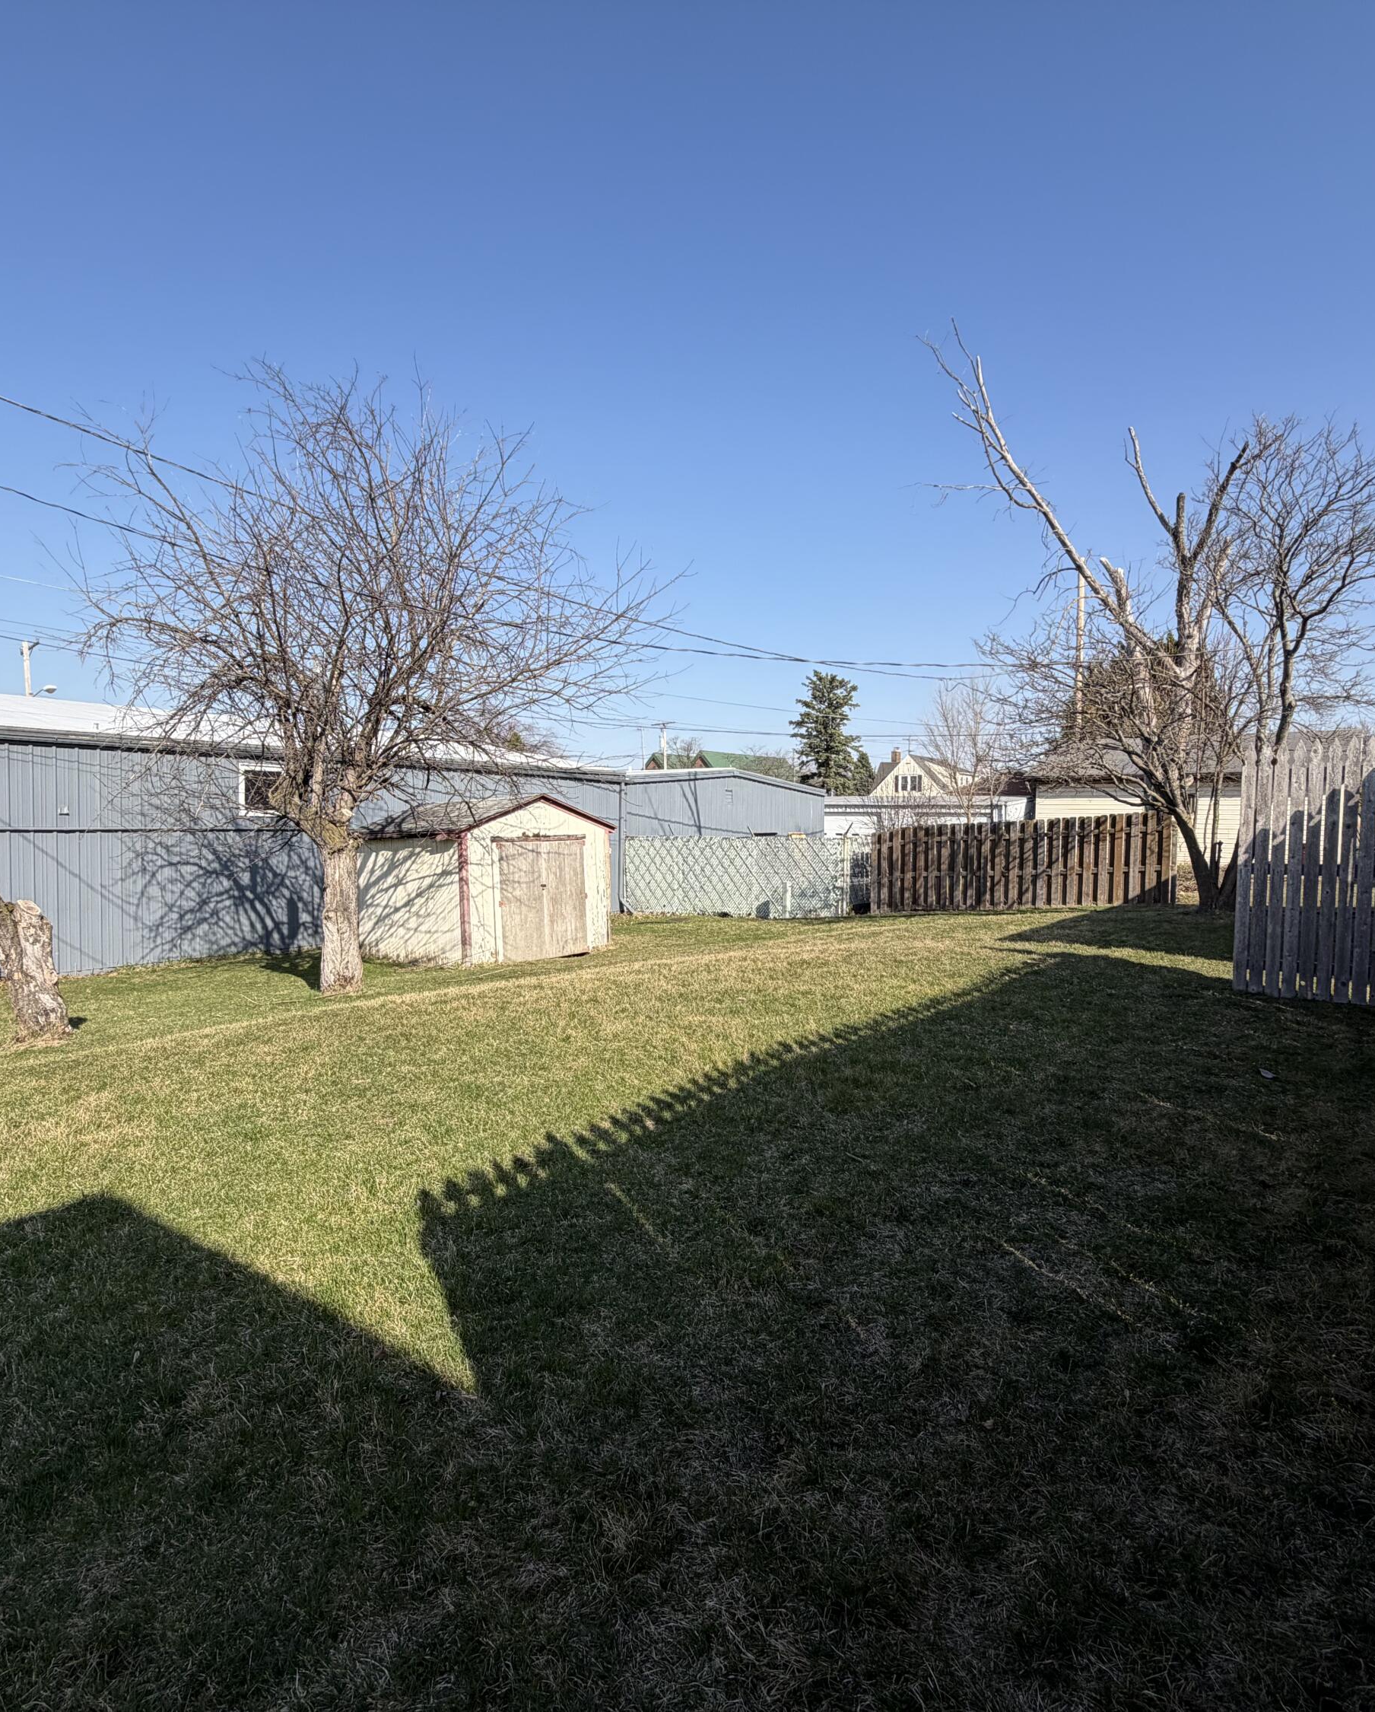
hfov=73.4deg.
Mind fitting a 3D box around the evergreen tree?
[{"bbox_3d":[8.828,-6.045,57.815,4.800,11.200,4.700,0,2,0],"label":"evergreen tree"}]

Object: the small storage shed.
[{"bbox_3d":[-2.988,0.220,13.477,2.500,2.220,2.700,2,2,37],"label":"small storage shed"}]

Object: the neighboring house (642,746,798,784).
[{"bbox_3d":[3.340,-5.357,85.140,11.000,8.500,15.000,2,2,37],"label":"neighboring house"}]

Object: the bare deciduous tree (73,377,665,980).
[{"bbox_3d":[-3.206,-1.824,9.793,5.800,6.500,5.500,0,2,-18],"label":"bare deciduous tree"}]

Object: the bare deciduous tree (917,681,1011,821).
[{"bbox_3d":[8.232,-2.483,26.904,2.700,5.800,2.600,0,2,0],"label":"bare deciduous tree"}]

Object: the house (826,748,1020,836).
[{"bbox_3d":[14.499,-3.710,56.890,10.000,6.700,11.000,2,2,37],"label":"house"}]

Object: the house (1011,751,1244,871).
[{"bbox_3d":[15.263,-1.768,27.234,7.600,3.900,7.000,2,2,37],"label":"house"}]

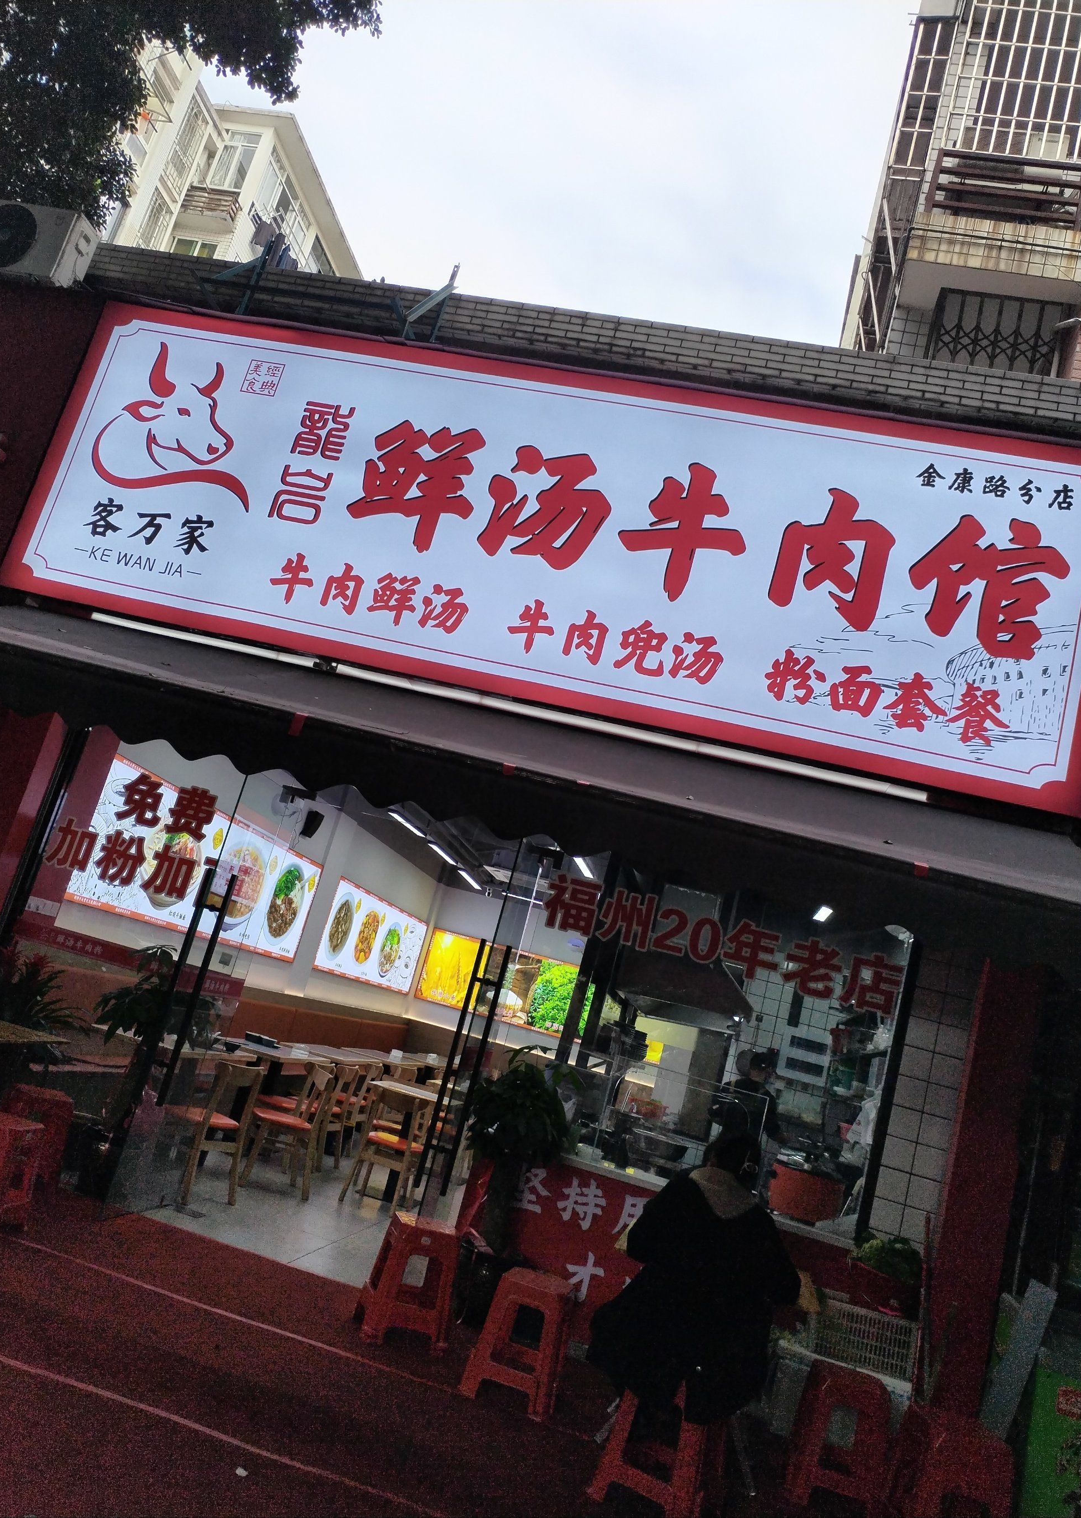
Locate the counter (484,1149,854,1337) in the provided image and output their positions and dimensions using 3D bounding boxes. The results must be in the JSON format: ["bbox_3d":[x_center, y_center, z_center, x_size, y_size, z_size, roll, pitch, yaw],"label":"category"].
[{"bbox_3d":[0.571,2.625,5.876,1.860,0.900,0.580,13,-13,11],"label":"counter"}]

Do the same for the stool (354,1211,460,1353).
[{"bbox_3d":[-0.589,2.394,5.236,0.360,0.465,0.340,18,-13,-12],"label":"stool"}]

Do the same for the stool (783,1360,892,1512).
[{"bbox_3d":[1.183,2.735,4.645,0.360,0.465,0.340,16,-13,-4],"label":"stool"}]

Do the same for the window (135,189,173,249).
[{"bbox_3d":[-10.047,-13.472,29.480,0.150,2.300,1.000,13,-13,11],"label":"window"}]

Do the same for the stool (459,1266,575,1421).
[{"bbox_3d":[-0.078,2.424,4.777,0.360,0.465,0.340,13,-13,8],"label":"stool"}]

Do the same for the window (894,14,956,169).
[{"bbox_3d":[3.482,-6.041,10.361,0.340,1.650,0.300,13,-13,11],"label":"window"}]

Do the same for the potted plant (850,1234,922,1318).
[{"bbox_3d":[1.611,2.410,5.355,0.310,0.300,0.290,13,-13,11],"label":"potted plant"}]

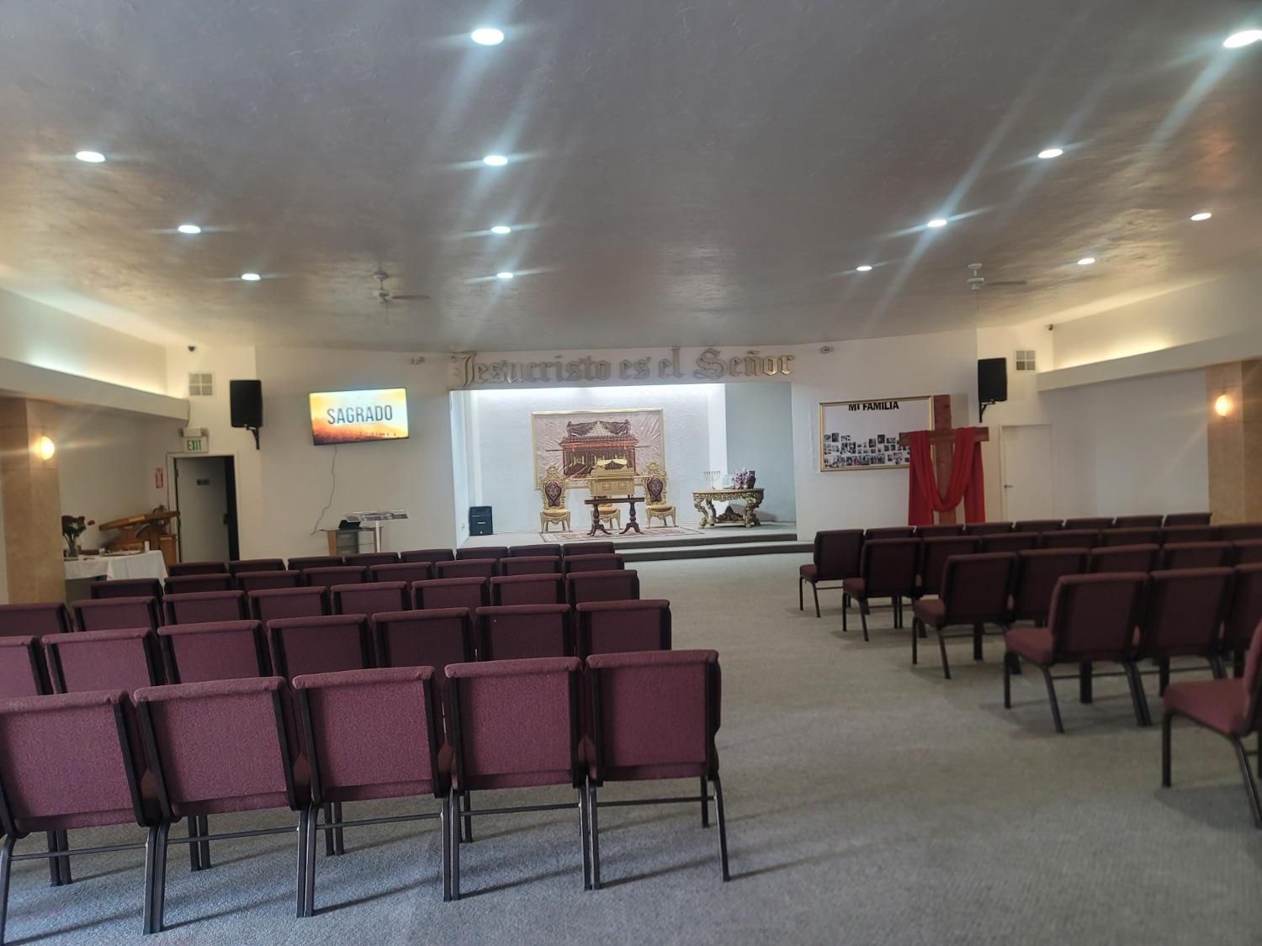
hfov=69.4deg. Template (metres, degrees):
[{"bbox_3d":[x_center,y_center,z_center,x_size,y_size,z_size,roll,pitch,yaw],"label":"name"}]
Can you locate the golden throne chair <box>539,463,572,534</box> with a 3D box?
[{"bbox_3d":[-1.741,0.569,20.900,0.670,1.557,0.680,-2,0,-9],"label":"golden throne chair"}]

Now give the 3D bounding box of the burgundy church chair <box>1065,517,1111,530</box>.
[{"bbox_3d":[4.631,0.901,9.485,0.505,0.862,0.630,-2,0,-5],"label":"burgundy church chair"}]

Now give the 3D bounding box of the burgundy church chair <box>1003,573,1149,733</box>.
[{"bbox_3d":[2.485,0.961,5.118,0.492,0.840,0.656,-2,0,-6],"label":"burgundy church chair"}]

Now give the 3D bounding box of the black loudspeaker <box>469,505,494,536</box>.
[{"bbox_3d":[-3.417,1.093,20.732,0.480,0.648,0.400,-2,0,-11],"label":"black loudspeaker"}]

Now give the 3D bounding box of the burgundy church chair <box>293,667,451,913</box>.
[{"bbox_3d":[-0.925,1.105,3.416,0.497,0.852,0.638,-2,0,-7],"label":"burgundy church chair"}]

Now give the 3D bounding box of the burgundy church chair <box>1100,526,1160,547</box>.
[{"bbox_3d":[4.233,0.900,7.974,0.501,0.851,0.637,-2,0,-1],"label":"burgundy church chair"}]

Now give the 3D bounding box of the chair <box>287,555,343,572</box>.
[{"bbox_3d":[-2.877,1.188,8.530,0.497,0.852,0.638,-2,0,-9],"label":"chair"}]

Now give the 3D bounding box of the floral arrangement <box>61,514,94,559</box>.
[{"bbox_3d":[-6.597,0.754,10.815,0.430,0.521,0.400,-2,0,-5],"label":"floral arrangement"}]

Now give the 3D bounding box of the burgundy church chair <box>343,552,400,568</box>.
[{"bbox_3d":[-2.432,1.191,8.753,0.505,0.862,0.630,-2,0,-8],"label":"burgundy church chair"}]

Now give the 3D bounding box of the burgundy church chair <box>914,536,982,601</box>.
[{"bbox_3d":[2.694,0.969,7.958,0.510,0.850,0.666,-2,0,-3],"label":"burgundy church chair"}]

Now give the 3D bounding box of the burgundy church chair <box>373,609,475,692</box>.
[{"bbox_3d":[-1.038,1.110,4.786,0.497,0.852,0.638,-2,0,-6],"label":"burgundy church chair"}]

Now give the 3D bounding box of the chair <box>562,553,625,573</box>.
[{"bbox_3d":[-0.314,1.088,7.699,0.492,0.840,0.656,-2,0,-4],"label":"chair"}]

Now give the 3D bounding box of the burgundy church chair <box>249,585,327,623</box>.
[{"bbox_3d":[-2.180,1.158,6.017,0.497,0.852,0.638,-2,0,-10],"label":"burgundy church chair"}]

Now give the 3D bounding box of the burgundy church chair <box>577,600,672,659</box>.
[{"bbox_3d":[-0.034,1.073,4.870,0.501,0.851,0.637,-2,0,-3],"label":"burgundy church chair"}]

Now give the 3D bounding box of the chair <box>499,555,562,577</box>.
[{"bbox_3d":[-0.825,1.110,7.657,0.492,0.840,0.656,-2,0,-5],"label":"chair"}]

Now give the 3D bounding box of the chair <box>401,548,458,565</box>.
[{"bbox_3d":[-1.919,1.160,8.785,0.492,0.840,0.656,-2,0,-8],"label":"chair"}]

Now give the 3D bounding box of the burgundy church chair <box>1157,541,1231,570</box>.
[{"bbox_3d":[3.907,0.916,6.594,0.510,0.850,0.666,-2,0,-3],"label":"burgundy church chair"}]

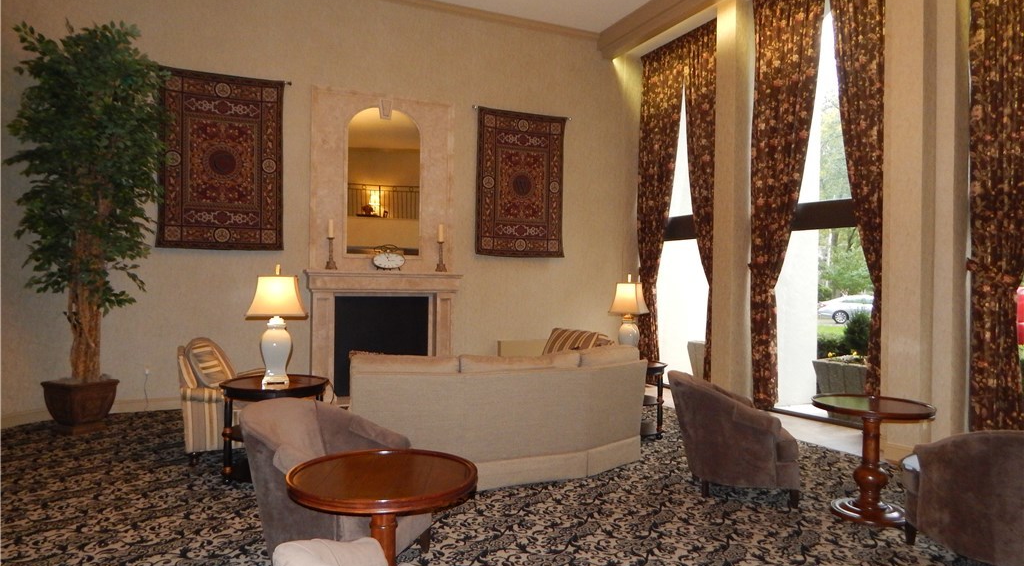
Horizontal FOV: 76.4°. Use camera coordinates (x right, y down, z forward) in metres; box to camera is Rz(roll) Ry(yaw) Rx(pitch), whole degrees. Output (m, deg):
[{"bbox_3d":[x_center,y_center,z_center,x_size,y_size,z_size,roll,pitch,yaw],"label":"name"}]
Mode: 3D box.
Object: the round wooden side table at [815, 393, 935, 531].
[{"bbox_3d":[2.168,1.060,3.922,0.655,0.668,0.655,1,0,0],"label":"round wooden side table"}]

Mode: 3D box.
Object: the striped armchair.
[{"bbox_3d":[-2.201,0.916,5.311,0.795,0.923,0.767,1,0,-10],"label":"striped armchair"}]

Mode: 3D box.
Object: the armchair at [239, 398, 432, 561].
[{"bbox_3d":[-0.885,0.963,3.080,0.770,0.790,0.770,1,0,18],"label":"armchair"}]

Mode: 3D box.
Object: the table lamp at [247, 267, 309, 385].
[{"bbox_3d":[-1.628,0.286,4.550,0.420,0.830,0.380,1,0,-16],"label":"table lamp"}]

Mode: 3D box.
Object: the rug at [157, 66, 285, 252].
[{"bbox_3d":[-3.073,-1.295,6.946,1.231,1.856,0.040,1,0,-25],"label":"rug"}]

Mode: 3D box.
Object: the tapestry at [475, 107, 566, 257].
[{"bbox_3d":[0.131,-1.349,8.861,1.341,1.960,0.030,1,0,-26],"label":"tapestry"}]

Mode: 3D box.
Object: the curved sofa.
[{"bbox_3d":[-0.136,0.926,4.872,2.254,0.880,1.120,1,0,-25],"label":"curved sofa"}]

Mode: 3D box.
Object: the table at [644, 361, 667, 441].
[{"bbox_3d":[1.074,1.055,5.750,0.680,0.650,0.680,1,0,-25],"label":"table"}]

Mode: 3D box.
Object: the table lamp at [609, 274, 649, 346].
[{"bbox_3d":[1.076,0.341,5.964,0.320,0.838,0.250,1,0,28],"label":"table lamp"}]

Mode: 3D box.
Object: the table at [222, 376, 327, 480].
[{"bbox_3d":[-1.704,1.058,4.700,0.746,0.682,0.746,1,0,-26],"label":"table"}]

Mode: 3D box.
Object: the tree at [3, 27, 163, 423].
[{"bbox_3d":[-3.829,-0.517,5.969,1.300,3.680,1.250,1,0,-25],"label":"tree"}]

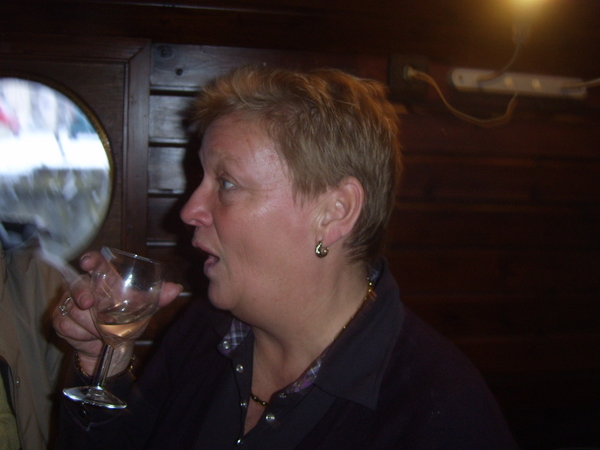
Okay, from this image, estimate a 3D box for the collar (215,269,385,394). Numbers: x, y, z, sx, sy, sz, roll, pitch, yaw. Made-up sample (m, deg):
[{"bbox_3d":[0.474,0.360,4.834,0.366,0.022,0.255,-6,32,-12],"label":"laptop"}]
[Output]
[{"bbox_3d":[0.003,0.104,0.645,0.145,0.125,0.135,-3,-6,42],"label":"collar"}]

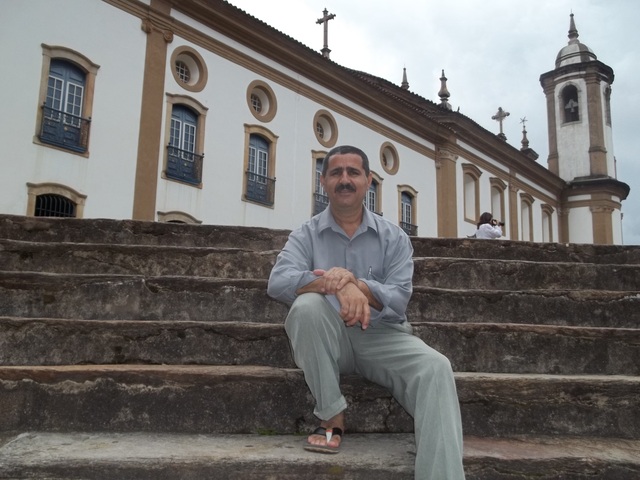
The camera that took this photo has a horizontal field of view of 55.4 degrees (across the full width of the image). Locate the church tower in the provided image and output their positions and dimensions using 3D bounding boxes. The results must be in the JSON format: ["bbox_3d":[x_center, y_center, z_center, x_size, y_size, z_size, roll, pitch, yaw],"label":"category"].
[{"bbox_3d":[20.549,-5.015,47.702,5.800,28.000,5.800,-9,-15,41],"label":"church tower"}]

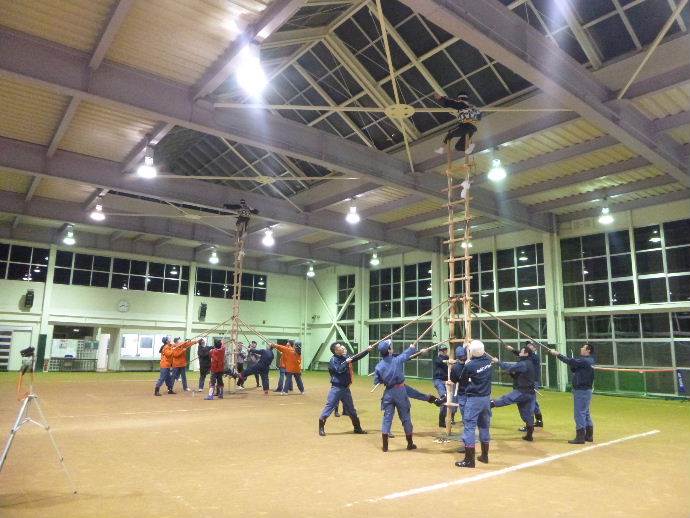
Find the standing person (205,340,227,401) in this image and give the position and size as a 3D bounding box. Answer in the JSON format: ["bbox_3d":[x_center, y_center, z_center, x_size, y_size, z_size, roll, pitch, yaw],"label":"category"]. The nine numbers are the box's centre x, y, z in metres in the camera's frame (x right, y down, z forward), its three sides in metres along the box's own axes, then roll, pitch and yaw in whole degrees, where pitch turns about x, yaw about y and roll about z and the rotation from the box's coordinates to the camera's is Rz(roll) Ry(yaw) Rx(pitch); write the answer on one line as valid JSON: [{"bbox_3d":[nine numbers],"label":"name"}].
[{"bbox_3d":[-3.943,3.365,15.178,0.520,1.750,0.450,0,-11,7],"label":"standing person"}]

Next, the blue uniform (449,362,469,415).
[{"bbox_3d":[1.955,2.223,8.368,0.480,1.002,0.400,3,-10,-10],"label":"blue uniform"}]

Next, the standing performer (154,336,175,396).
[{"bbox_3d":[-5.545,3.321,15.400,0.720,1.770,0.550,6,-11,-24],"label":"standing performer"}]

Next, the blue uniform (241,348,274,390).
[{"bbox_3d":[-3.022,3.816,17.215,1.100,1.350,0.600,3,-11,-6],"label":"blue uniform"}]

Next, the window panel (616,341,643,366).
[{"bbox_3d":[11.317,3.789,19.839,0.090,1.000,0.980,9,-13,-38],"label":"window panel"}]

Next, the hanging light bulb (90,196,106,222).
[{"bbox_3d":[-11.047,-2.218,22.341,0.580,0.970,0.580,10,-13,-37],"label":"hanging light bulb"}]

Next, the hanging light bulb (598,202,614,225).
[{"bbox_3d":[9.790,-1.666,18.662,0.530,0.700,0.530,1,-10,0],"label":"hanging light bulb"}]

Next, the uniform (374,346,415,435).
[{"bbox_3d":[0.816,2.145,8.131,0.560,1.350,0.480,-5,-12,30],"label":"uniform"}]

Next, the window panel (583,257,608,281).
[{"bbox_3d":[10.752,0.478,21.225,0.090,1.050,1.020,9,-13,-38],"label":"window panel"}]

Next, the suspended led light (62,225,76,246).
[{"bbox_3d":[-13.893,-1.185,25.138,0.560,0.950,0.560,1,-10,0],"label":"suspended led light"}]

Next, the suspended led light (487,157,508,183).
[{"bbox_3d":[4.421,-2.574,14.500,0.530,0.620,0.530,1,-10,0],"label":"suspended led light"}]

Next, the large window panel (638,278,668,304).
[{"bbox_3d":[11.723,1.171,19.023,0.070,0.960,0.950,9,-13,-37],"label":"large window panel"}]

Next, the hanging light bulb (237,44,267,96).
[{"bbox_3d":[-1.782,-3.592,9.500,0.520,0.800,0.520,1,-10,0],"label":"hanging light bulb"}]

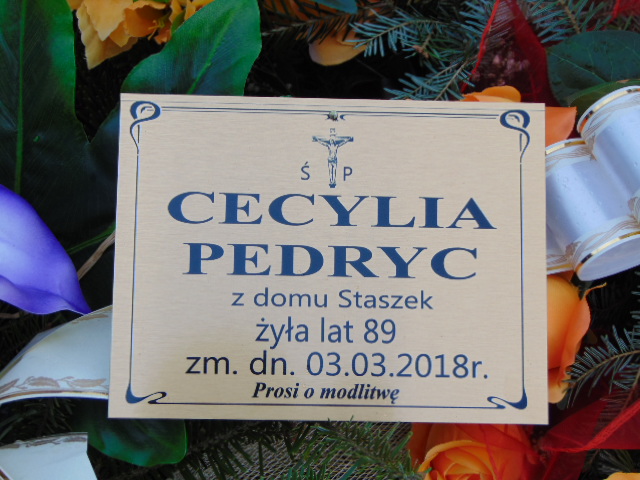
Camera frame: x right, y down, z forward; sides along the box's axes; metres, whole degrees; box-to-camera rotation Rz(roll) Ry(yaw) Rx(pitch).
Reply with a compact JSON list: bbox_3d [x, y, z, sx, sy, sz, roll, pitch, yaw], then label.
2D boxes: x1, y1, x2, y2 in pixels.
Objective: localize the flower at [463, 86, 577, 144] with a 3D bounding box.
[{"bbox_3d":[0.117,-0.064,0.770,0.070,0.050,0.062,0,55,0],"label":"flower"}]

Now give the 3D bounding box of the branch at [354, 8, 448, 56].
[{"bbox_3d":[0.048,-0.124,0.785,0.060,0.021,0.032,0,55,0],"label":"branch"}]

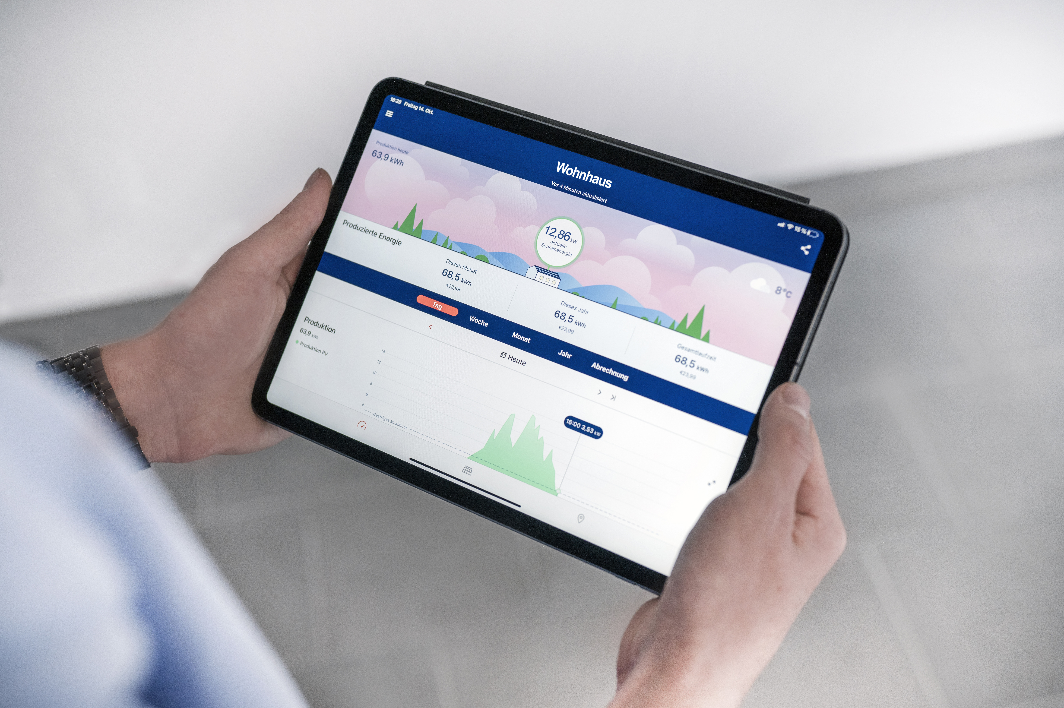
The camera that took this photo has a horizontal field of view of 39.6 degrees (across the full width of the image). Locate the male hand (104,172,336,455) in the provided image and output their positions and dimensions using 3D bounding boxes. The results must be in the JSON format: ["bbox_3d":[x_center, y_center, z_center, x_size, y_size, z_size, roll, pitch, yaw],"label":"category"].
[{"bbox_3d":[-0.130,-0.015,0.733,0.186,0.068,0.114,-22,79,7],"label":"male hand"}]

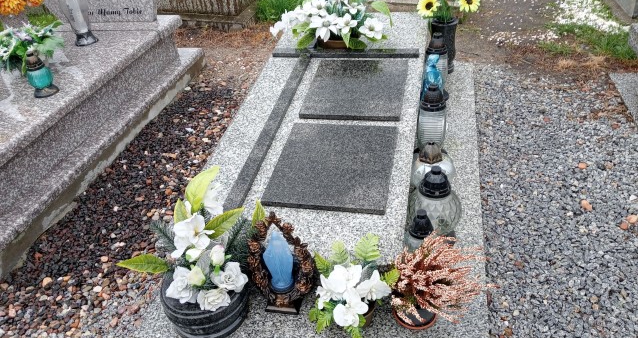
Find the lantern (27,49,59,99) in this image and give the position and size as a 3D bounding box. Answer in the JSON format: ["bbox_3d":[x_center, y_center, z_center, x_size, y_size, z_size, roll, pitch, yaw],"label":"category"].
[{"bbox_3d":[-1.214,-0.415,2.246,0.106,0.187,0.106,-23,38,-23],"label":"lantern"}]

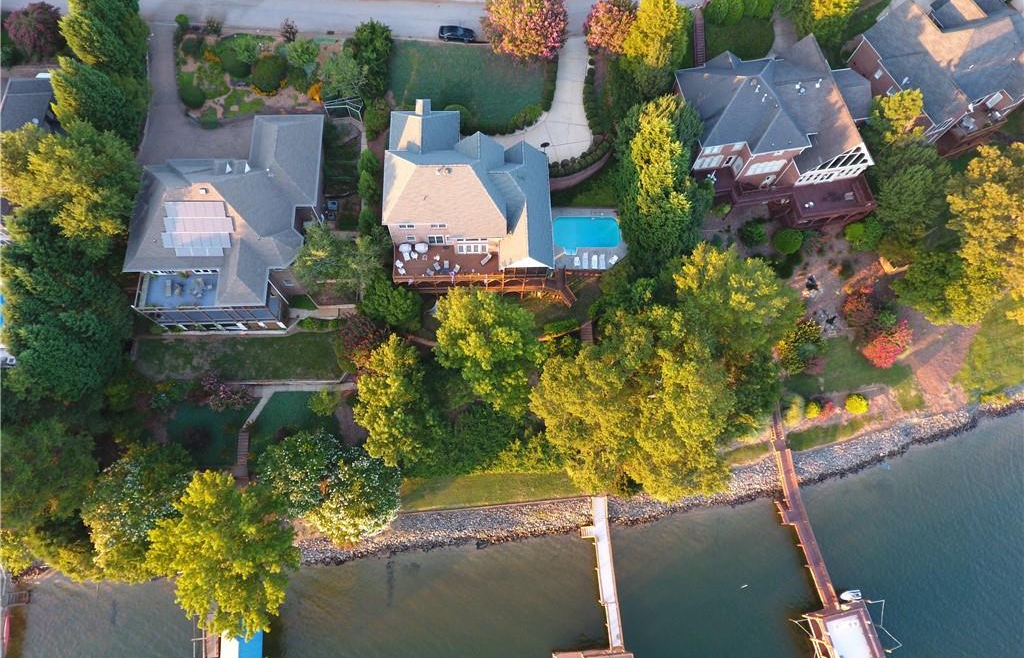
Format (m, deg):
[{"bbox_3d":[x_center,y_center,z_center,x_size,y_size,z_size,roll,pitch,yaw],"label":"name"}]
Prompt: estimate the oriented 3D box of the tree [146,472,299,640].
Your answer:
[{"bbox_3d":[-29.240,23.060,61.330,14.140,14.000,15.950,1,70,-2],"label":"tree"}]

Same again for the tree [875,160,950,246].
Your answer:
[{"bbox_3d":[45.684,-14.214,68.496,7.800,8.500,9.200,0,70,0],"label":"tree"}]

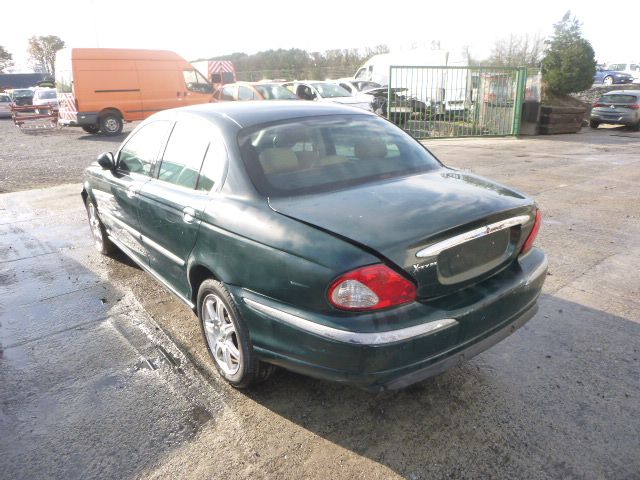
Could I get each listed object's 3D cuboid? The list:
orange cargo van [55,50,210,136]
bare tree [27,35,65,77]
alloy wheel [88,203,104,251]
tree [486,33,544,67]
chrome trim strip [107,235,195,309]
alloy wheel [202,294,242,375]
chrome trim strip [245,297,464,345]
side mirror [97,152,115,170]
[{"bbox_3d":[-5.815,-5.064,15.905,5.380,2.580,2.000,-16,24,-39],"label":"orange cargo van"},{"bbox_3d":[-32.605,-21.062,55.000,3.808,6.340,3.808,-10,21,-27],"label":"bare tree"},{"bbox_3d":[-2.166,-0.157,4.645,0.180,0.460,0.460,-15,23,-36],"label":"alloy wheel"},{"bbox_3d":[23.264,-21.479,55.000,5.950,5.993,5.950,7,20,21],"label":"tree"},{"bbox_3d":[-1.365,0.198,3.562,0.040,0.055,1.920,-15,23,-36],"label":"chrome trim strip"},{"bbox_3d":[-0.491,0.509,2.621,0.180,0.460,0.460,-15,23,-36],"label":"alloy wheel"},{"bbox_3d":[0.110,0.316,2.084,0.640,0.080,0.760,-15,23,-36],"label":"chrome trim strip"},{"bbox_3d":[-1.672,-0.625,3.600,0.200,0.150,0.130,-15,23,-36],"label":"side mirror"}]

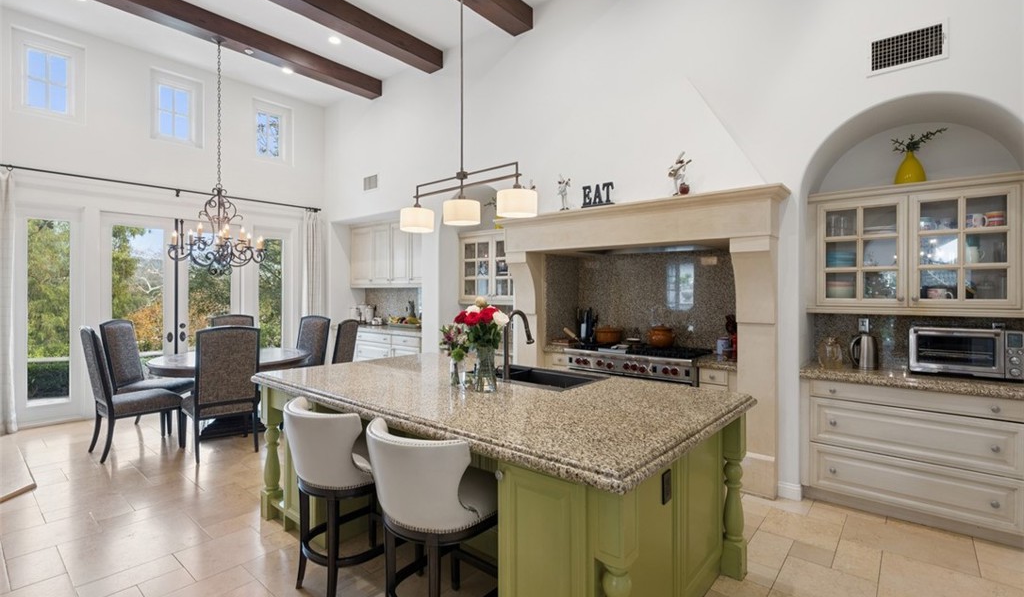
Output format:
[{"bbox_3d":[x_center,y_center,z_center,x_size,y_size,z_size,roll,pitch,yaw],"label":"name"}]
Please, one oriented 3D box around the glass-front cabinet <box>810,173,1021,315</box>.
[{"bbox_3d":[2.796,-0.333,3.213,1.150,0.891,0.330,1,1,41],"label":"glass-front cabinet"}]

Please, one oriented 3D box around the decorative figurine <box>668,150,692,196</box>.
[{"bbox_3d":[1.319,-0.976,3.567,0.190,0.347,0.140,1,1,34],"label":"decorative figurine"}]

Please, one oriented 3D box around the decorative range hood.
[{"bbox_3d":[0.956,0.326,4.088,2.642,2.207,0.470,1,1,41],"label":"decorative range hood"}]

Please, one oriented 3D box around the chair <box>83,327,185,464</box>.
[{"bbox_3d":[-3.567,0.834,4.262,0.520,1.160,0.690,1,1,36],"label":"chair"}]

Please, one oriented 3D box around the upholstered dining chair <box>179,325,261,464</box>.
[{"bbox_3d":[-2.667,0.811,4.169,0.520,1.150,0.670,0,1,-41],"label":"upholstered dining chair"}]

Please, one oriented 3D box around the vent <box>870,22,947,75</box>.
[{"bbox_3d":[2.415,-1.530,2.787,0.385,0.240,0.020,1,1,41],"label":"vent"}]

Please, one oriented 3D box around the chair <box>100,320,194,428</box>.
[{"bbox_3d":[-3.791,0.802,4.776,0.670,1.150,0.520,0,1,-8],"label":"chair"}]

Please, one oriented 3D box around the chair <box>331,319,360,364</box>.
[{"bbox_3d":[-2.146,0.830,5.180,0.690,1.160,0.520,0,0,4],"label":"chair"}]

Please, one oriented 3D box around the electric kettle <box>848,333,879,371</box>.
[{"bbox_3d":[2.466,0.377,3.174,0.165,0.250,0.125,1,1,41],"label":"electric kettle"}]

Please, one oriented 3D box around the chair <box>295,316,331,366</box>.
[{"bbox_3d":[-2.637,0.799,5.512,0.520,1.150,0.670,0,1,24],"label":"chair"}]

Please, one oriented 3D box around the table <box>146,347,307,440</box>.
[{"bbox_3d":[-2.985,1.003,4.895,1.520,0.760,1.520,1,1,41],"label":"table"}]

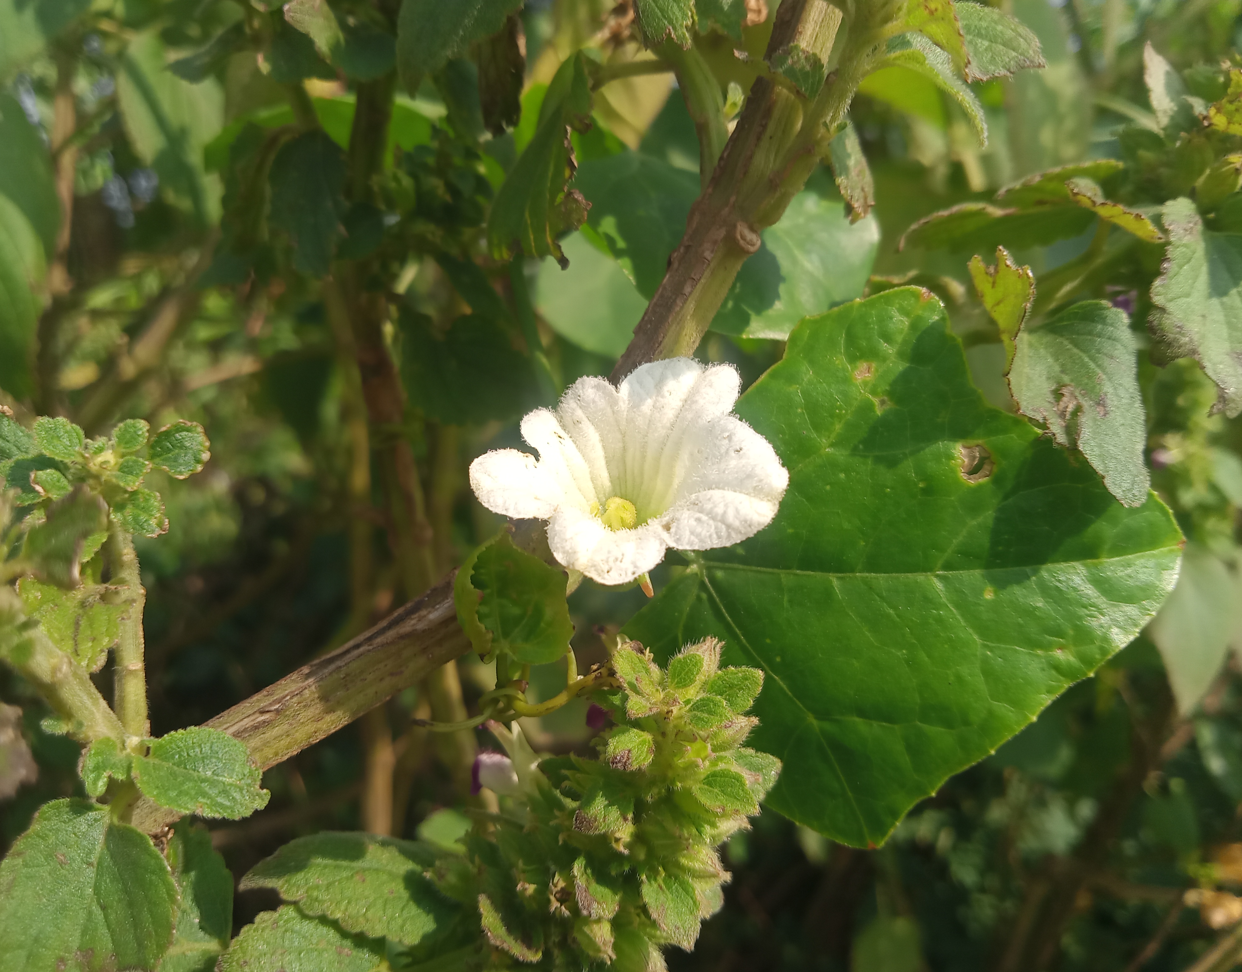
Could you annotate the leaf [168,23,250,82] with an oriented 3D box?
[{"bbox_3d":[-0.142,-0.148,0.360,0.029,0.016,0.014,-20,-22,-9],"label":"leaf"}]

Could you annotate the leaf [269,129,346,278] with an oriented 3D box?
[{"bbox_3d":[-0.111,-0.100,0.370,0.027,0.058,0.005,-2,-14,0],"label":"leaf"}]

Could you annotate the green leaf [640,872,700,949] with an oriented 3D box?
[{"bbox_3d":[0.009,0.075,0.185,0.009,0.013,0.003,-14,-20,-11],"label":"green leaf"}]

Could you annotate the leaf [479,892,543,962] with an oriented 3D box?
[{"bbox_3d":[-0.019,0.078,0.185,0.015,0.005,0.007,49,35,7],"label":"leaf"}]

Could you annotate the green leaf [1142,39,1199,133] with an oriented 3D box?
[{"bbox_3d":[0.134,-0.097,0.255,0.010,0.026,0.003,-14,-13,22],"label":"green leaf"}]

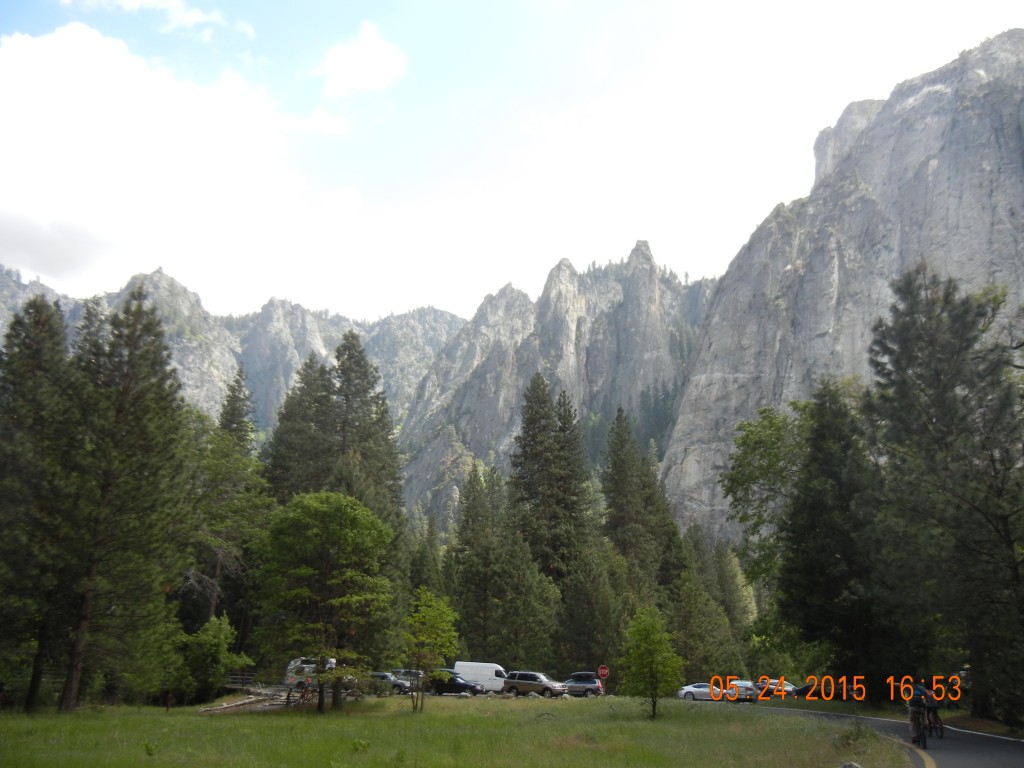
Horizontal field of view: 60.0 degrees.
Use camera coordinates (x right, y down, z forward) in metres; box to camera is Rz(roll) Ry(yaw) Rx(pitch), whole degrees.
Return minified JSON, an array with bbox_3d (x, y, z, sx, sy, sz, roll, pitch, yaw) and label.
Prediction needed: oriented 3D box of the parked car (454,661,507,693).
[{"bbox_3d":[-2.329,25.839,78.000,6.000,2.700,2.000,-2,-18,11],"label":"parked car"}]

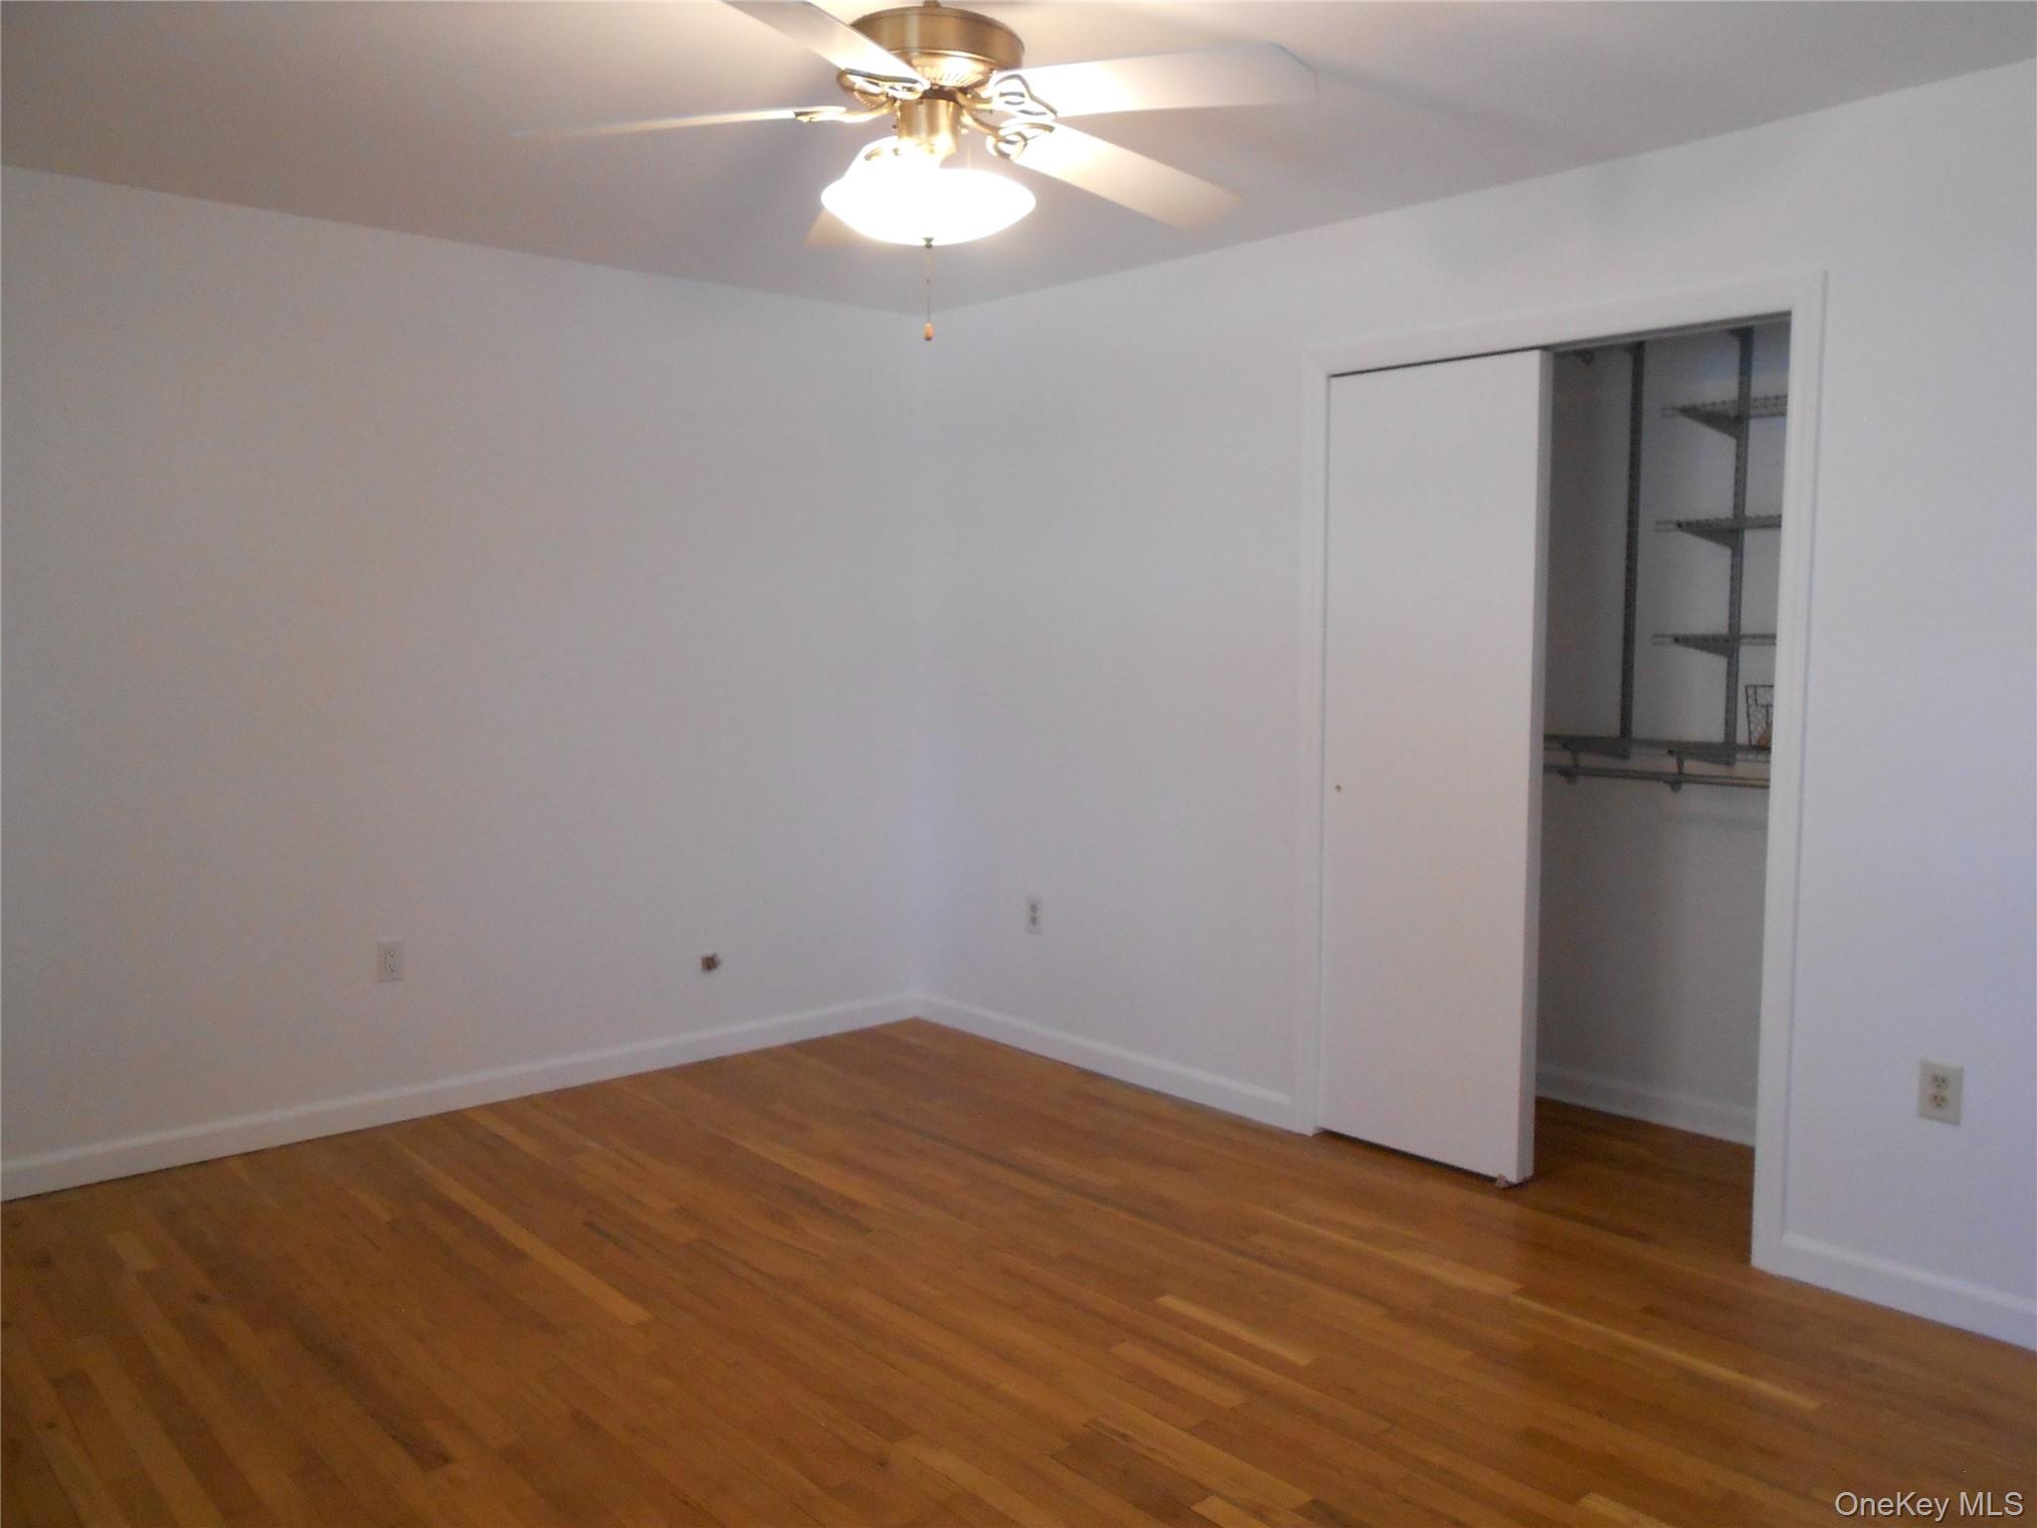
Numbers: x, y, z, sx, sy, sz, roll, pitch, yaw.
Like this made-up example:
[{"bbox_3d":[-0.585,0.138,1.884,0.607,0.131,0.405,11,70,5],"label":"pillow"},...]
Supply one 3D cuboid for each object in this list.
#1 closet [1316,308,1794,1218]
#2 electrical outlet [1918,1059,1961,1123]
[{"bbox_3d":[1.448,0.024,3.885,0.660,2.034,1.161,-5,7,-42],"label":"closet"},{"bbox_3d":[1.824,0.651,3.027,0.009,0.116,0.073,-5,7,-42],"label":"electrical outlet"}]

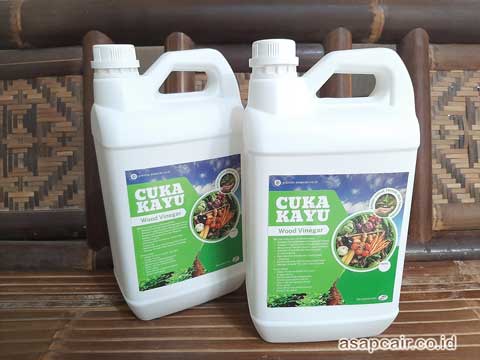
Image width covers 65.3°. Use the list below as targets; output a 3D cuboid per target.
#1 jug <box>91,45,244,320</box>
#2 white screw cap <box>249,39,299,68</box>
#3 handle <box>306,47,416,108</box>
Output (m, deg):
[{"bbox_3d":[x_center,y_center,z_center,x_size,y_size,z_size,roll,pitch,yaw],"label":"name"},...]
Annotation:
[{"bbox_3d":[-0.085,-0.002,0.483,0.175,0.324,0.123,-10,21,-25],"label":"jug"},{"bbox_3d":[0.034,-0.127,0.374,0.051,0.023,0.051,-1,18,0],"label":"white screw cap"},{"bbox_3d":[0.119,-0.107,0.385,0.113,0.053,0.043,-2,18,-2],"label":"handle"}]

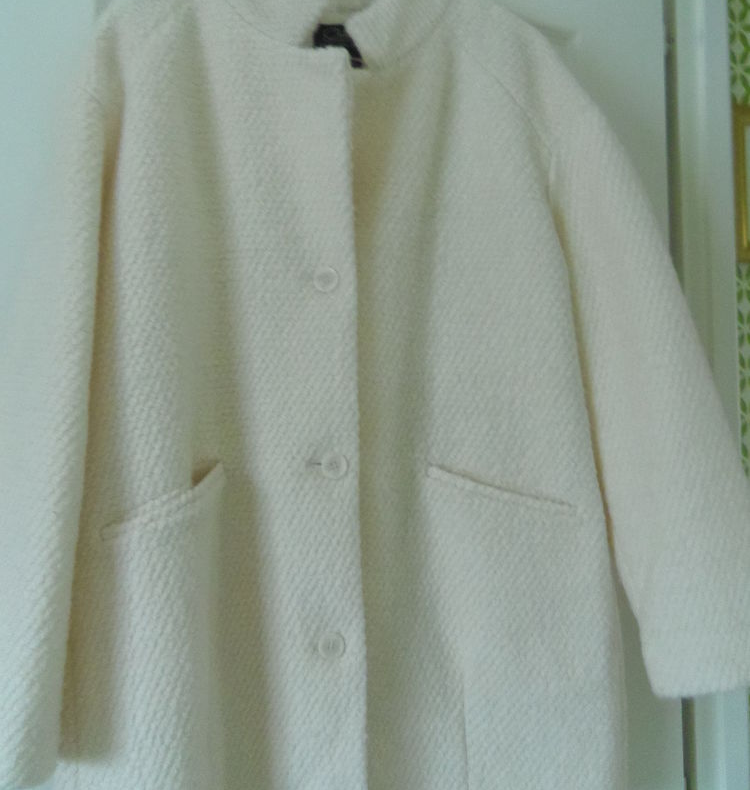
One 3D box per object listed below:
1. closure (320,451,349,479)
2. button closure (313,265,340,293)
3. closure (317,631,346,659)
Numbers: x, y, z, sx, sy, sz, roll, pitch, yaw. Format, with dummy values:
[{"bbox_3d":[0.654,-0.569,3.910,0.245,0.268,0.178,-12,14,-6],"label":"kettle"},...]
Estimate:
[{"bbox_3d":[-0.038,0.068,0.778,0.025,0.025,0.004,2,-4,-13],"label":"closure"},{"bbox_3d":[-0.047,-0.112,0.786,0.025,0.025,0.004,2,-4,-13],"label":"button closure"},{"bbox_3d":[-0.041,0.238,0.767,0.025,0.025,0.004,2,-4,-13],"label":"closure"}]

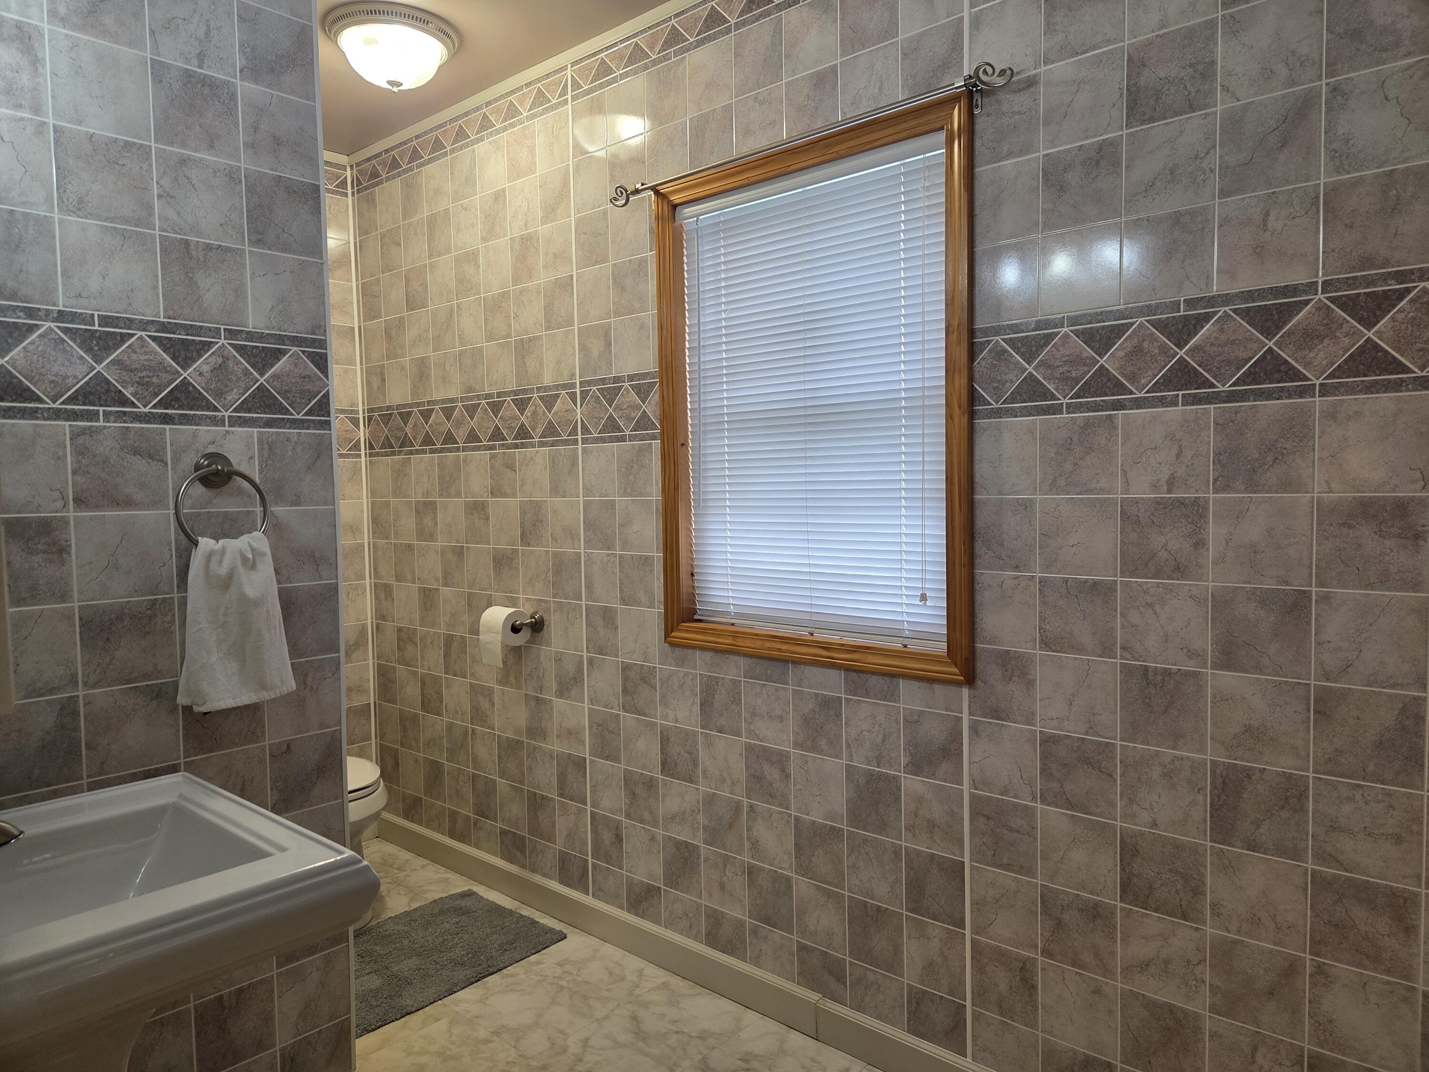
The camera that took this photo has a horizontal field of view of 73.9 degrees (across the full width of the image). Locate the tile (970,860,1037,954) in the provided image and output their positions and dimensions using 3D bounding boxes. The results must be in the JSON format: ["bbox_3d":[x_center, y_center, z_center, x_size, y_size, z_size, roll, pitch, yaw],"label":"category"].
[{"bbox_3d":[0.591,0.759,1.931,0.146,0.150,0.010,2,4,42],"label":"tile"}]

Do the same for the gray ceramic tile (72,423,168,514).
[{"bbox_3d":[-1.036,-0.116,1.656,0.010,0.150,0.150,2,4,42],"label":"gray ceramic tile"}]

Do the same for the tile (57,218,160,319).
[{"bbox_3d":[-1.042,-0.458,1.637,0.010,0.150,0.150,1,4,43],"label":"tile"}]

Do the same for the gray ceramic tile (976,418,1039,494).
[{"bbox_3d":[0.574,-0.155,1.885,0.150,0.150,0.010,2,4,42],"label":"gray ceramic tile"}]

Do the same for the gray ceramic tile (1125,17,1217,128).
[{"bbox_3d":[0.789,-0.795,1.644,0.150,0.151,0.010,2,4,42],"label":"gray ceramic tile"}]

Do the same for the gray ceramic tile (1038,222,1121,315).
[{"bbox_3d":[0.682,-0.493,1.761,0.150,0.150,0.010,2,4,42],"label":"gray ceramic tile"}]

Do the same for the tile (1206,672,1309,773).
[{"bbox_3d":[0.919,0.312,1.601,0.150,0.150,0.010,2,4,42],"label":"tile"}]

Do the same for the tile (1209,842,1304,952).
[{"bbox_3d":[0.929,0.619,1.624,0.150,0.150,0.010,2,4,42],"label":"tile"}]

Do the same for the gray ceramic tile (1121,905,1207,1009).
[{"bbox_3d":[0.815,0.766,1.730,0.152,0.153,0.010,2,4,42],"label":"gray ceramic tile"}]

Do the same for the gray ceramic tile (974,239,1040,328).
[{"bbox_3d":[0.570,-0.499,1.869,0.150,0.150,0.010,2,4,42],"label":"gray ceramic tile"}]

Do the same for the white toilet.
[{"bbox_3d":[-1.319,0.830,3.096,0.700,0.740,0.420,2,4,42],"label":"white toilet"}]

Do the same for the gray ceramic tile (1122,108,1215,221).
[{"bbox_3d":[0.793,-0.644,1.655,0.152,0.153,0.010,2,4,42],"label":"gray ceramic tile"}]

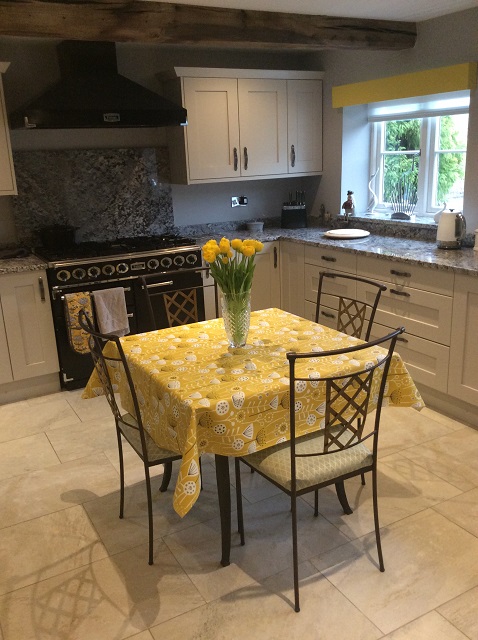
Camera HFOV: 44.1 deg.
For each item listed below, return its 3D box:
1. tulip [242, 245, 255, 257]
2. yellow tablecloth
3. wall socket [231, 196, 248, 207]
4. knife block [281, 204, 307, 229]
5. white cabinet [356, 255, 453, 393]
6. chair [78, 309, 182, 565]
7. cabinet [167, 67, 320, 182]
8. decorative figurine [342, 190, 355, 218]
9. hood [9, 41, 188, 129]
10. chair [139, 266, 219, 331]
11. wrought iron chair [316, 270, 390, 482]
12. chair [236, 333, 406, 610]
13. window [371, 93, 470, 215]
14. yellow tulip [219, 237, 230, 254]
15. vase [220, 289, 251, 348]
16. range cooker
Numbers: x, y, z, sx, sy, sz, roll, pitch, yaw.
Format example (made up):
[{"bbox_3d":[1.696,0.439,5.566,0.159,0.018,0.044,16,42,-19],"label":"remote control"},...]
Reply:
[{"bbox_3d":[0.039,-0.275,2.345,0.048,0.052,0.048,-2,16,1],"label":"tulip"},{"bbox_3d":[0.018,0.274,2.526,1.150,0.337,1.070,-11,18,-27],"label":"yellow tablecloth"},{"bbox_3d":[0.009,-1.005,5.029,0.148,0.086,0.025,-11,18,-27],"label":"wall socket"},{"bbox_3d":[0.465,-0.866,4.899,0.200,0.200,0.115,1,16,10],"label":"knife block"},{"bbox_3d":[1.235,-0.049,3.779,0.585,0.720,0.808,-11,18,-27],"label":"white cabinet"},{"bbox_3d":[-0.320,0.426,2.388,0.528,0.958,0.453,-11,18,-27],"label":"chair"},{"bbox_3d":[0.054,-1.545,4.746,1.295,0.815,0.400,-11,18,-27],"label":"cabinet"},{"bbox_3d":[0.871,-0.940,4.745,0.090,0.210,0.090,-16,21,-41],"label":"decorative figurine"},{"bbox_3d":[-0.977,-1.620,4.059,1.110,0.575,0.520,-11,18,-27],"label":"hood"},{"bbox_3d":[-0.190,0.253,2.979,0.453,0.958,0.526,-11,18,-27],"label":"chair"},{"bbox_3d":[0.341,0.301,2.732,0.535,0.958,0.453,-11,18,-27],"label":"wrought iron chair"},{"bbox_3d":[0.269,0.477,2.135,0.460,0.950,0.535,-11,18,-27],"label":"chair"},{"bbox_3d":[1.376,-1.200,4.383,0.080,0.865,1.185,-11,18,-27],"label":"window"},{"bbox_3d":[-0.056,-0.297,2.370,0.048,0.070,0.048,-2,16,1],"label":"yellow tulip"},{"bbox_3d":[-0.014,-0.005,2.445,0.120,0.232,0.120,-2,16,1],"label":"vase"},{"bbox_3d":[-0.876,-0.102,4.422,1.115,0.910,0.630,-11,18,-27],"label":"range cooker"}]

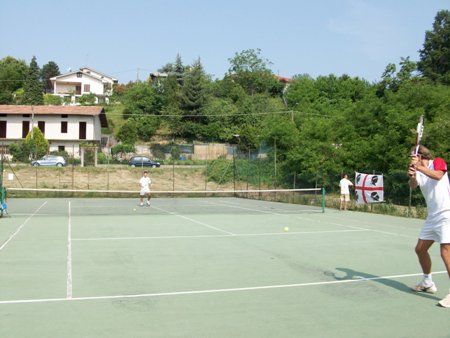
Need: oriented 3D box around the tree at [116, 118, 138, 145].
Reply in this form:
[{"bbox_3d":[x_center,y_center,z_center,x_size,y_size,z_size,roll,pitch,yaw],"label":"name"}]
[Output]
[{"bbox_3d":[-14.111,-5.427,64.000,3.200,3.800,3.200,1,-2,0],"label":"tree"}]

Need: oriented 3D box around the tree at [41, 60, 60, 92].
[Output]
[{"bbox_3d":[-41.387,-21.252,105.000,4.700,9.000,4.700,1,-2,0],"label":"tree"}]

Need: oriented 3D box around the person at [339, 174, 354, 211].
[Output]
[{"bbox_3d":[6.045,1.169,22.000,0.750,1.790,0.480,0,-2,30],"label":"person"}]

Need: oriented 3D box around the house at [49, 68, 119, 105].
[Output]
[{"bbox_3d":[-32.524,-18.915,102.000,13.000,8.800,12.000,1,-2,-17],"label":"house"}]

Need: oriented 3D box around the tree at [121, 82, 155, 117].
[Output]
[{"bbox_3d":[-16.435,-13.167,85.000,6.500,6.800,6.500,1,-2,0],"label":"tree"}]

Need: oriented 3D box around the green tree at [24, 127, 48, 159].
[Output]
[{"bbox_3d":[-24.046,-3.130,56.500,2.900,4.500,2.900,1,-2,0],"label":"green tree"}]

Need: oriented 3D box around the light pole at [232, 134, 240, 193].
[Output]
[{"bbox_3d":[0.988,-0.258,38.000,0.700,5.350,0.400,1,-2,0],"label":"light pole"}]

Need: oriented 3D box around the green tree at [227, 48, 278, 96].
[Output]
[{"bbox_3d":[5.846,-20.301,94.000,10.500,10.800,10.000,1,-2,0],"label":"green tree"}]

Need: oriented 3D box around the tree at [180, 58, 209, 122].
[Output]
[{"bbox_3d":[-5.380,-13.847,78.000,4.900,11.400,4.900,1,-2,0],"label":"tree"}]

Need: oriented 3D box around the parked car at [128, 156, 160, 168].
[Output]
[{"bbox_3d":[-9.770,-0.791,53.800,3.850,1.440,1.650,1,-2,-2],"label":"parked car"}]

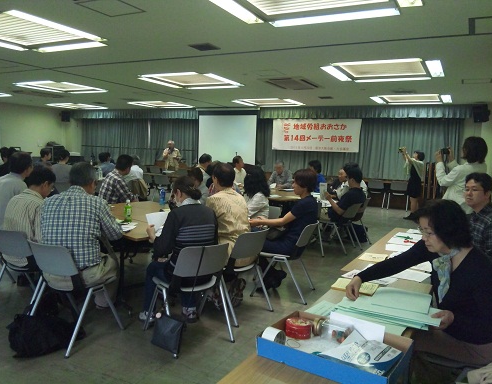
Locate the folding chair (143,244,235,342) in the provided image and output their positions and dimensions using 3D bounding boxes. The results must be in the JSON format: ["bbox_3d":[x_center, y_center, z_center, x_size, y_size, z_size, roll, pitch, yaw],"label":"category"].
[{"bbox_3d":[-0.432,0.733,3.300,0.500,0.770,0.560,-2,7,-36],"label":"folding chair"}]

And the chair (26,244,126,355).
[{"bbox_3d":[-1.292,0.706,3.222,0.500,0.770,0.560,5,6,26],"label":"chair"}]

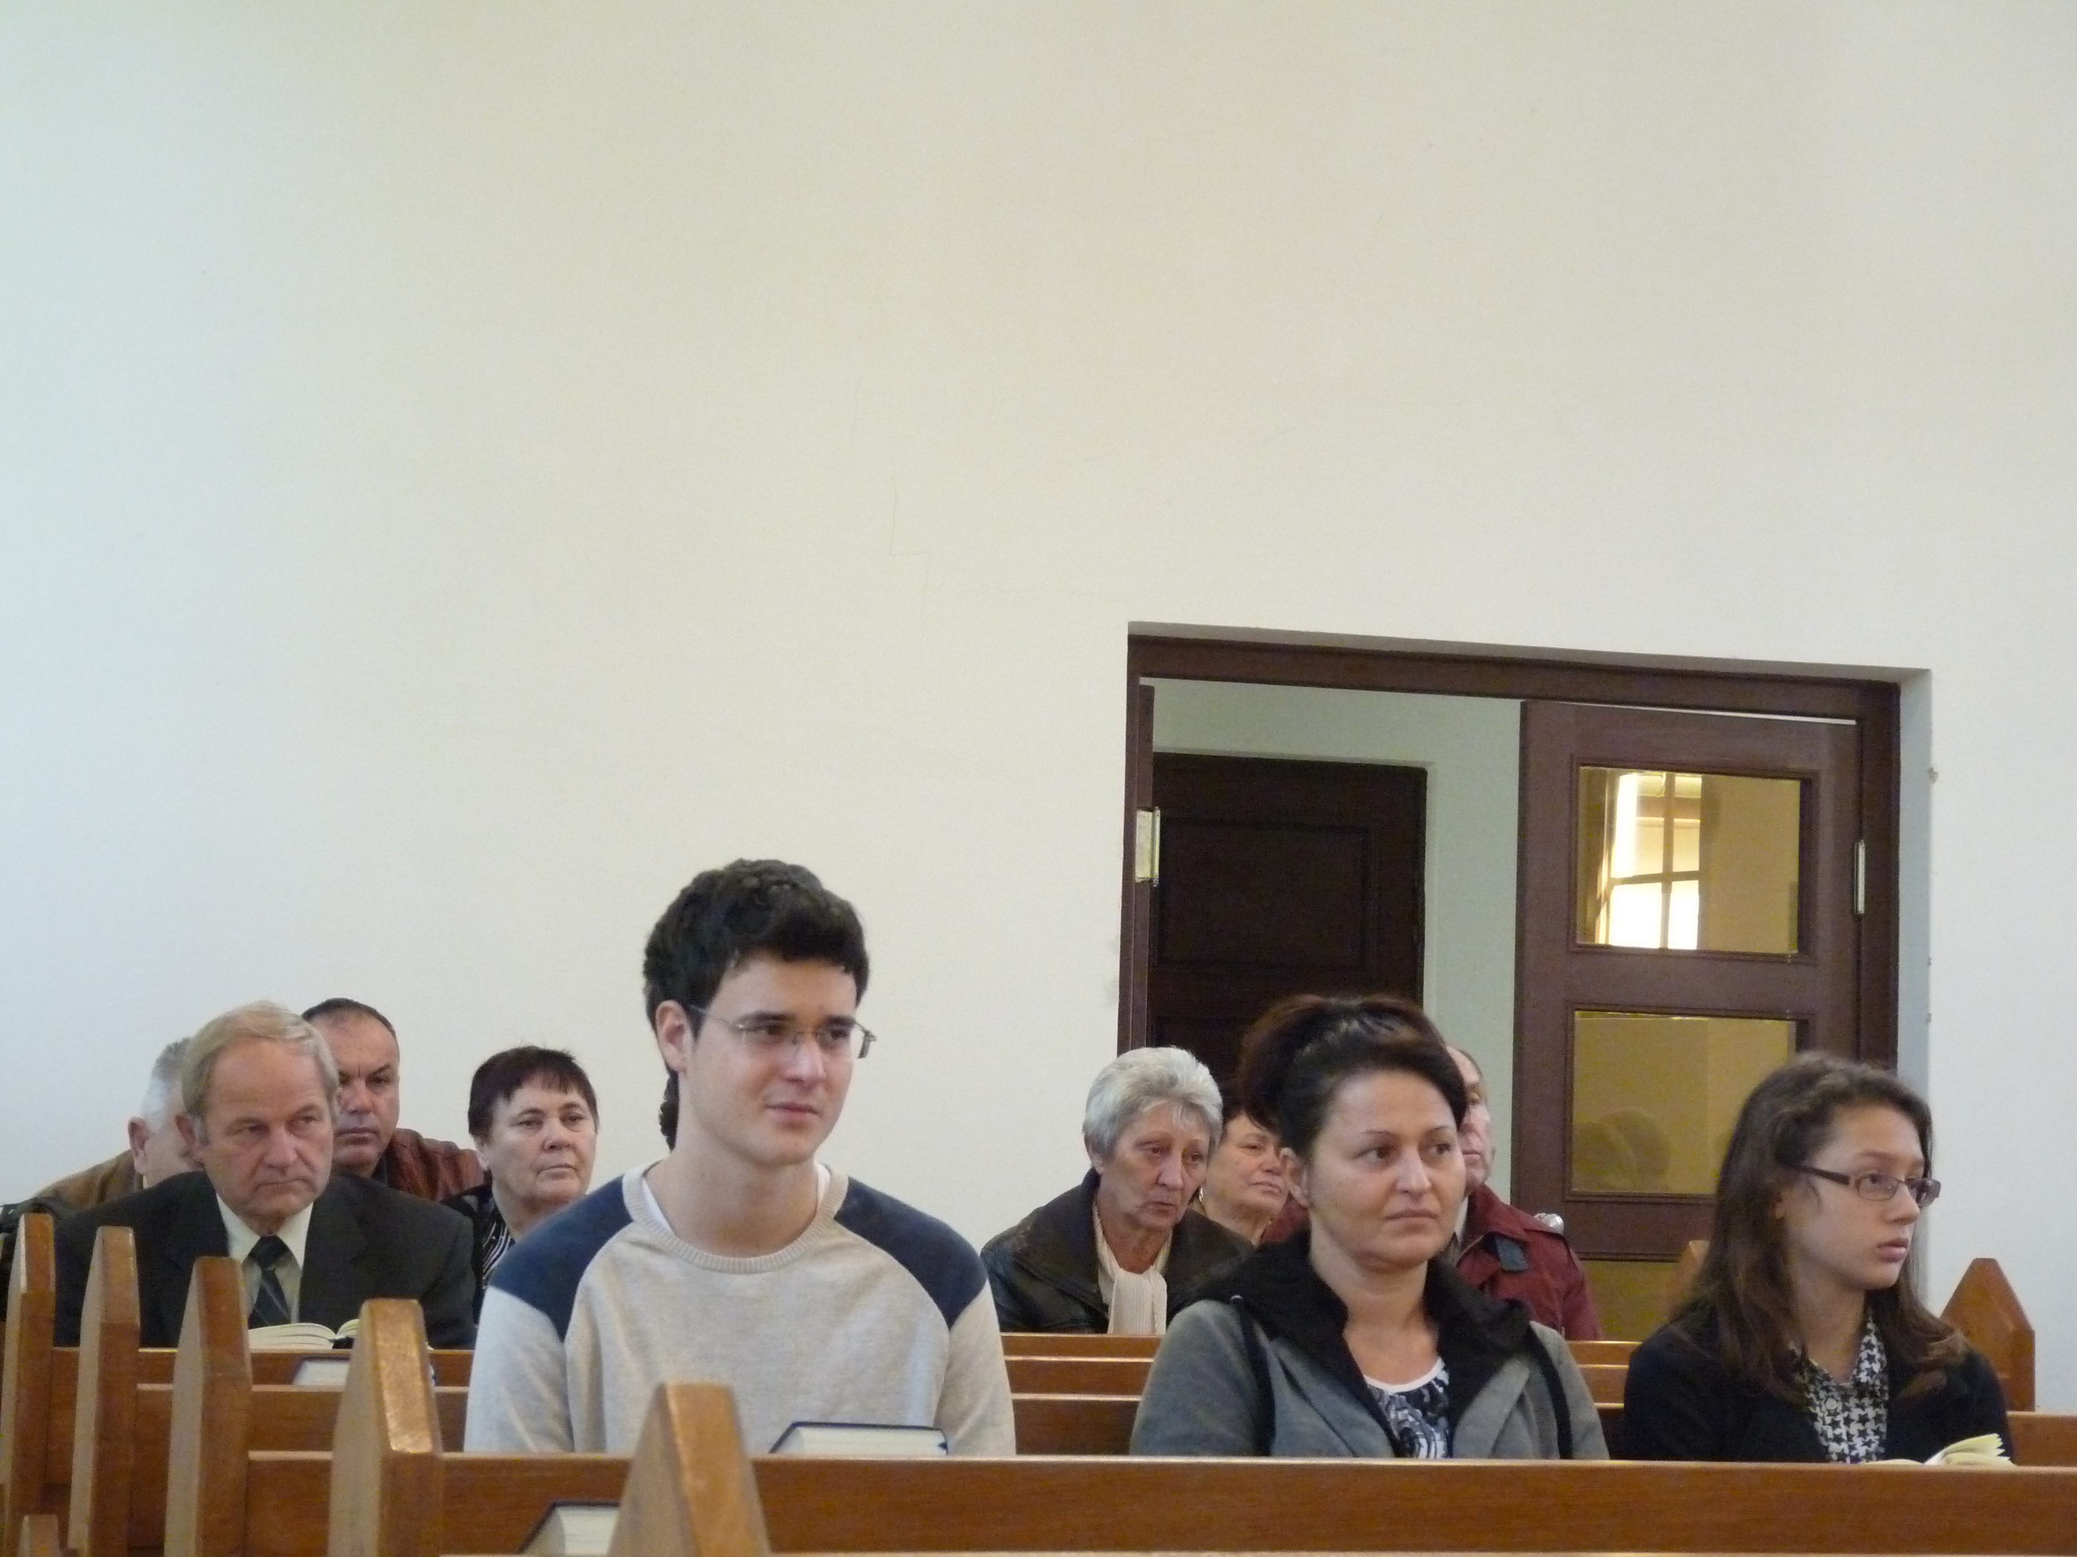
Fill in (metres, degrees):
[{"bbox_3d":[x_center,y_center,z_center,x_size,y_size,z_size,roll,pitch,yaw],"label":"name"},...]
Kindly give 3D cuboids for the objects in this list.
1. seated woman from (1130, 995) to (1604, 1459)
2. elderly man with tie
[{"bbox_3d":[0.359,0.813,4.030,0.480,1.258,0.780,3,-5,-20],"label":"seated woman"},{"bbox_3d":[-0.871,0.880,5.321,0.540,1.257,0.800,3,-5,-15],"label":"elderly man with tie"}]

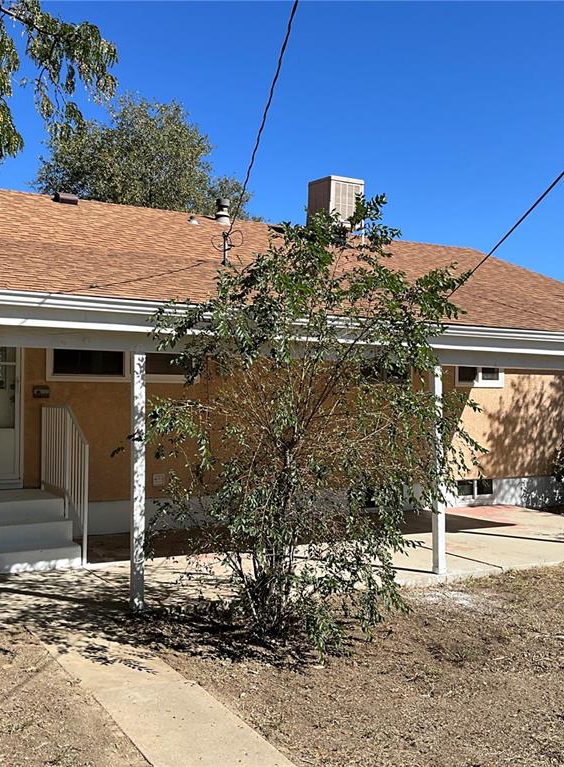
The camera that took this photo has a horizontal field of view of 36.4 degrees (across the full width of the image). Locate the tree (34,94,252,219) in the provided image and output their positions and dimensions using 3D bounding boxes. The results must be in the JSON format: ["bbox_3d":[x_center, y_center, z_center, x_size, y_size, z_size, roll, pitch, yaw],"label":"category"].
[{"bbox_3d":[-4.343,-3.416,27.095,7.800,11.600,7.800,1,-2,-9],"label":"tree"}]

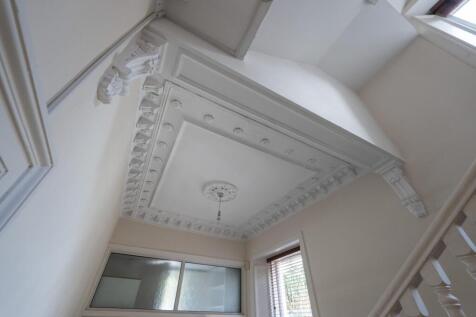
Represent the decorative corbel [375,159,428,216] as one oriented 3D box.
[{"bbox_3d":[1.353,0.255,1.547,0.127,0.453,0.201,20,-44,-21],"label":"decorative corbel"}]

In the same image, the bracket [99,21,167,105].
[{"bbox_3d":[-0.452,-0.384,0.835,0.131,0.459,0.204,20,-44,-21],"label":"bracket"}]

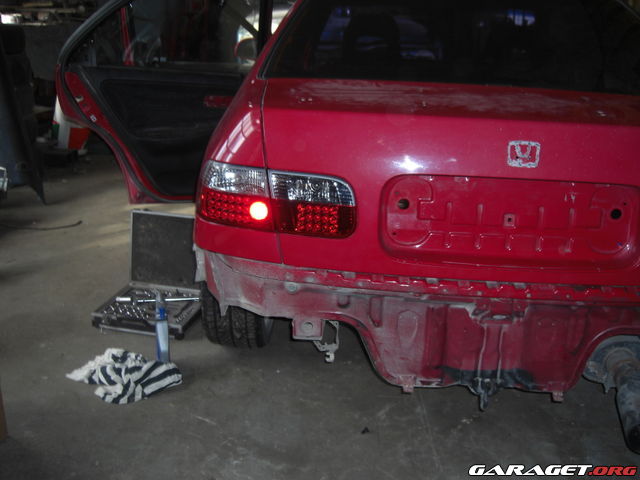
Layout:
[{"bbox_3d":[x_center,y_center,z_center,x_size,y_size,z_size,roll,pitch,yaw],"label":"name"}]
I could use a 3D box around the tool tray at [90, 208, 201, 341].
[{"bbox_3d":[-0.667,0.128,2.848,0.375,0.375,0.360,6,18,11],"label":"tool tray"}]

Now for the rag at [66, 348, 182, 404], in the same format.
[{"bbox_3d":[-0.649,0.450,2.362,0.365,0.060,0.250,3,17,0],"label":"rag"}]

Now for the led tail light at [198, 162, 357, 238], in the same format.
[{"bbox_3d":[-0.112,-0.111,1.803,0.430,0.165,0.150,5,18,9],"label":"led tail light"}]

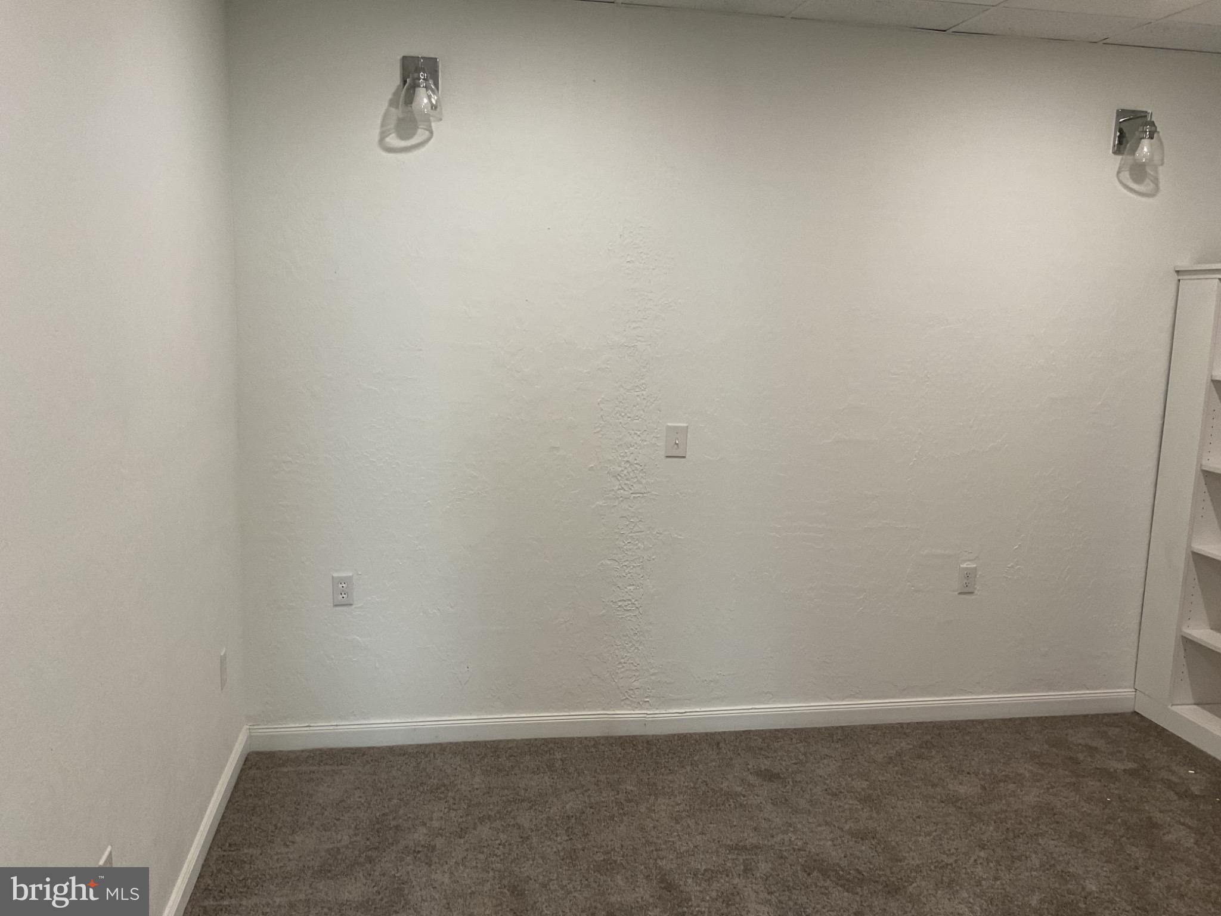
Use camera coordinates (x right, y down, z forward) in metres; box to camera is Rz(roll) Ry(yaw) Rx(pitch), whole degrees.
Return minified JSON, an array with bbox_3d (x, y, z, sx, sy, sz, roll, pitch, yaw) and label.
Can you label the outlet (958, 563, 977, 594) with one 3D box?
[{"bbox_3d":[1.392,0.474,3.989,0.070,0.116,0.010,0,8,-10],"label":"outlet"}]

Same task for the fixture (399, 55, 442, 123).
[{"bbox_3d":[-0.611,-1.199,3.300,0.137,0.216,0.178,0,8,-10],"label":"fixture"}]

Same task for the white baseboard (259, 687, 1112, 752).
[{"bbox_3d":[0.442,0.994,3.900,3.490,0.097,0.017,0,8,-10],"label":"white baseboard"}]

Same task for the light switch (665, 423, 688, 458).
[{"bbox_3d":[0.240,-0.061,3.704,0.079,0.124,0.016,0,8,-10],"label":"light switch"}]

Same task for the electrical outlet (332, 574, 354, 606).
[{"bbox_3d":[-0.936,0.462,3.580,0.070,0.115,0.010,0,8,-10],"label":"electrical outlet"}]

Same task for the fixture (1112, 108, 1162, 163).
[{"bbox_3d":[1.958,-1.180,3.752,0.135,0.216,0.178,0,8,-10],"label":"fixture"}]

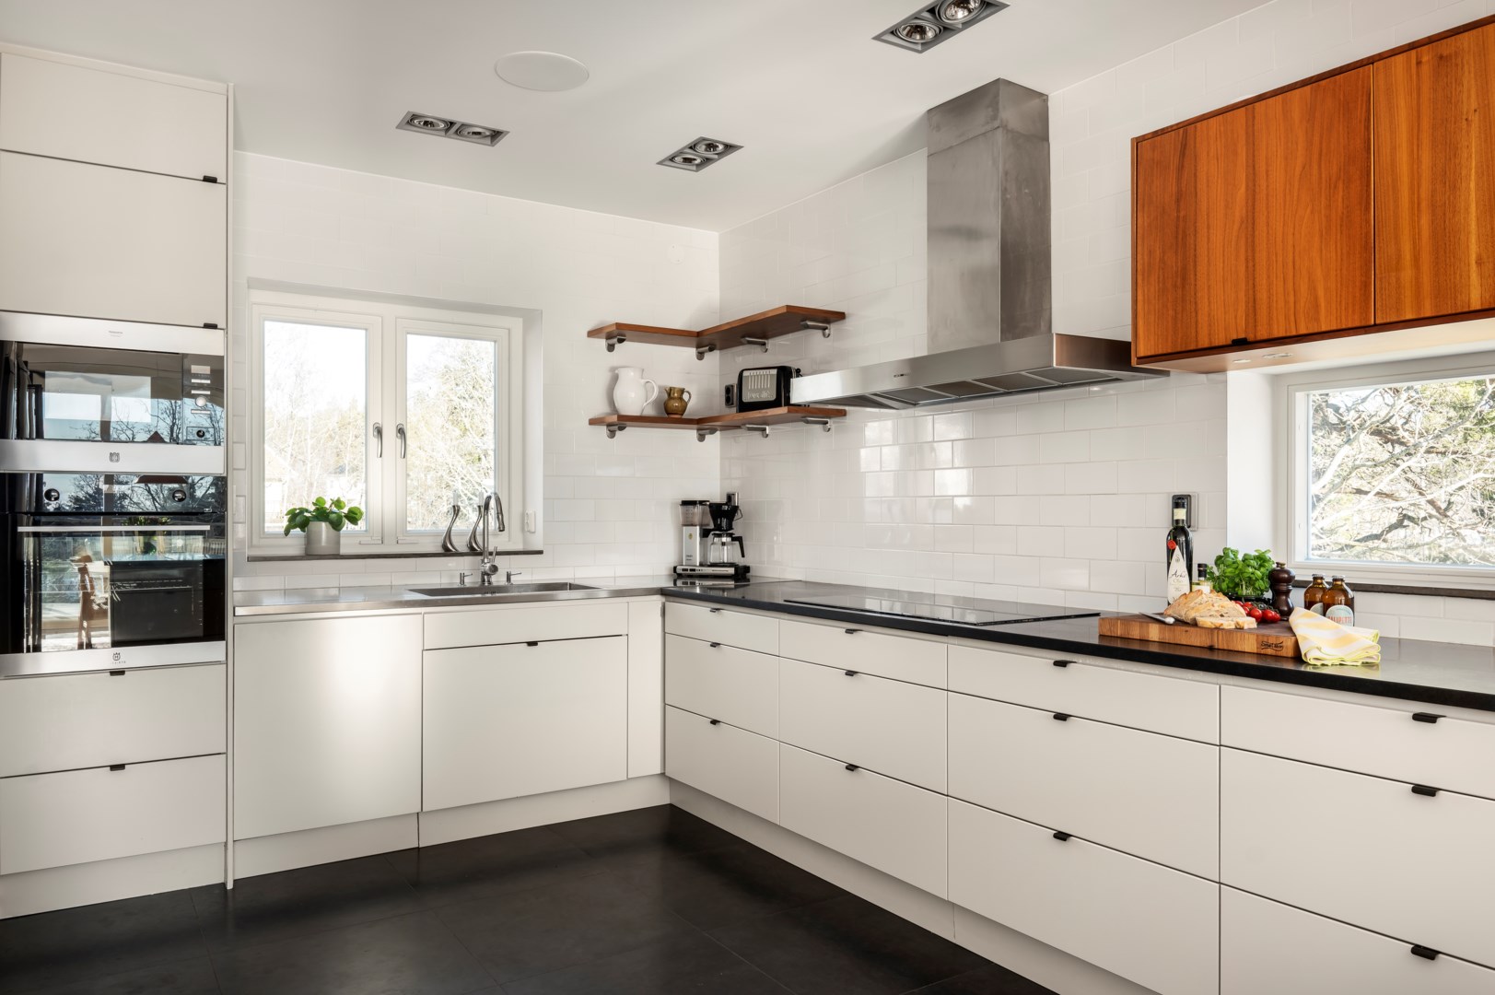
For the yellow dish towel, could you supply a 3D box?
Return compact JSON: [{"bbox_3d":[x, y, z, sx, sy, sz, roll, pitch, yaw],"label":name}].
[{"bbox_3d":[1.276,0.297,2.146,0.185,0.086,0.230,-1,-1,31],"label":"yellow dish towel"}]

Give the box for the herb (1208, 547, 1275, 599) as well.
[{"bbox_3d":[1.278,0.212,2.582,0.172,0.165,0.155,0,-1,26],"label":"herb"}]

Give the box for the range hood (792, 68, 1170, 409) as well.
[{"bbox_3d":[0.704,-0.842,3.287,0.524,0.991,1.170,0,-1,-34],"label":"range hood"}]

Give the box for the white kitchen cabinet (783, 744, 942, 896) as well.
[{"bbox_3d":[0.571,0.984,3.270,0.570,0.291,0.800,0,-1,-34],"label":"white kitchen cabinet"}]

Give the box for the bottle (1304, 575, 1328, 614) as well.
[{"bbox_3d":[1.381,0.264,2.410,0.071,0.157,0.071,0,-1,11],"label":"bottle"}]

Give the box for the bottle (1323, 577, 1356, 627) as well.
[{"bbox_3d":[1.388,0.264,2.341,0.073,0.157,0.073,0,-1,-34],"label":"bottle"}]

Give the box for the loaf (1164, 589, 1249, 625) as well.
[{"bbox_3d":[1.122,0.263,2.436,0.145,0.073,0.200,0,-1,9],"label":"loaf"}]

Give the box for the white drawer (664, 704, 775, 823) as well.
[{"bbox_3d":[0.123,0.992,3.930,0.570,0.291,0.800,0,-1,-34],"label":"white drawer"}]

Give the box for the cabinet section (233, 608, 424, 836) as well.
[{"bbox_3d":[-1.568,0.770,3.629,0.600,0.700,0.580,1,-1,-33],"label":"cabinet section"}]

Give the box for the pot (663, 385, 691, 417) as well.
[{"bbox_3d":[-0.328,-0.438,4.665,0.137,0.159,0.112,0,-1,-18],"label":"pot"}]

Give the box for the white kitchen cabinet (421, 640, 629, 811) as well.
[{"bbox_3d":[-0.965,0.846,4.007,0.822,0.574,0.500,1,-1,-34],"label":"white kitchen cabinet"}]

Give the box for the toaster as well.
[{"bbox_3d":[0.085,-0.463,4.387,0.235,0.200,0.160,0,-1,29],"label":"toaster"}]

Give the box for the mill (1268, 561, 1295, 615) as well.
[{"bbox_3d":[1.290,0.227,2.404,0.064,0.141,0.064,1,-1,-34],"label":"mill"}]

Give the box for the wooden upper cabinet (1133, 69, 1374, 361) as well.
[{"bbox_3d":[1.341,-0.661,2.529,0.319,0.603,0.605,0,-1,-34],"label":"wooden upper cabinet"}]

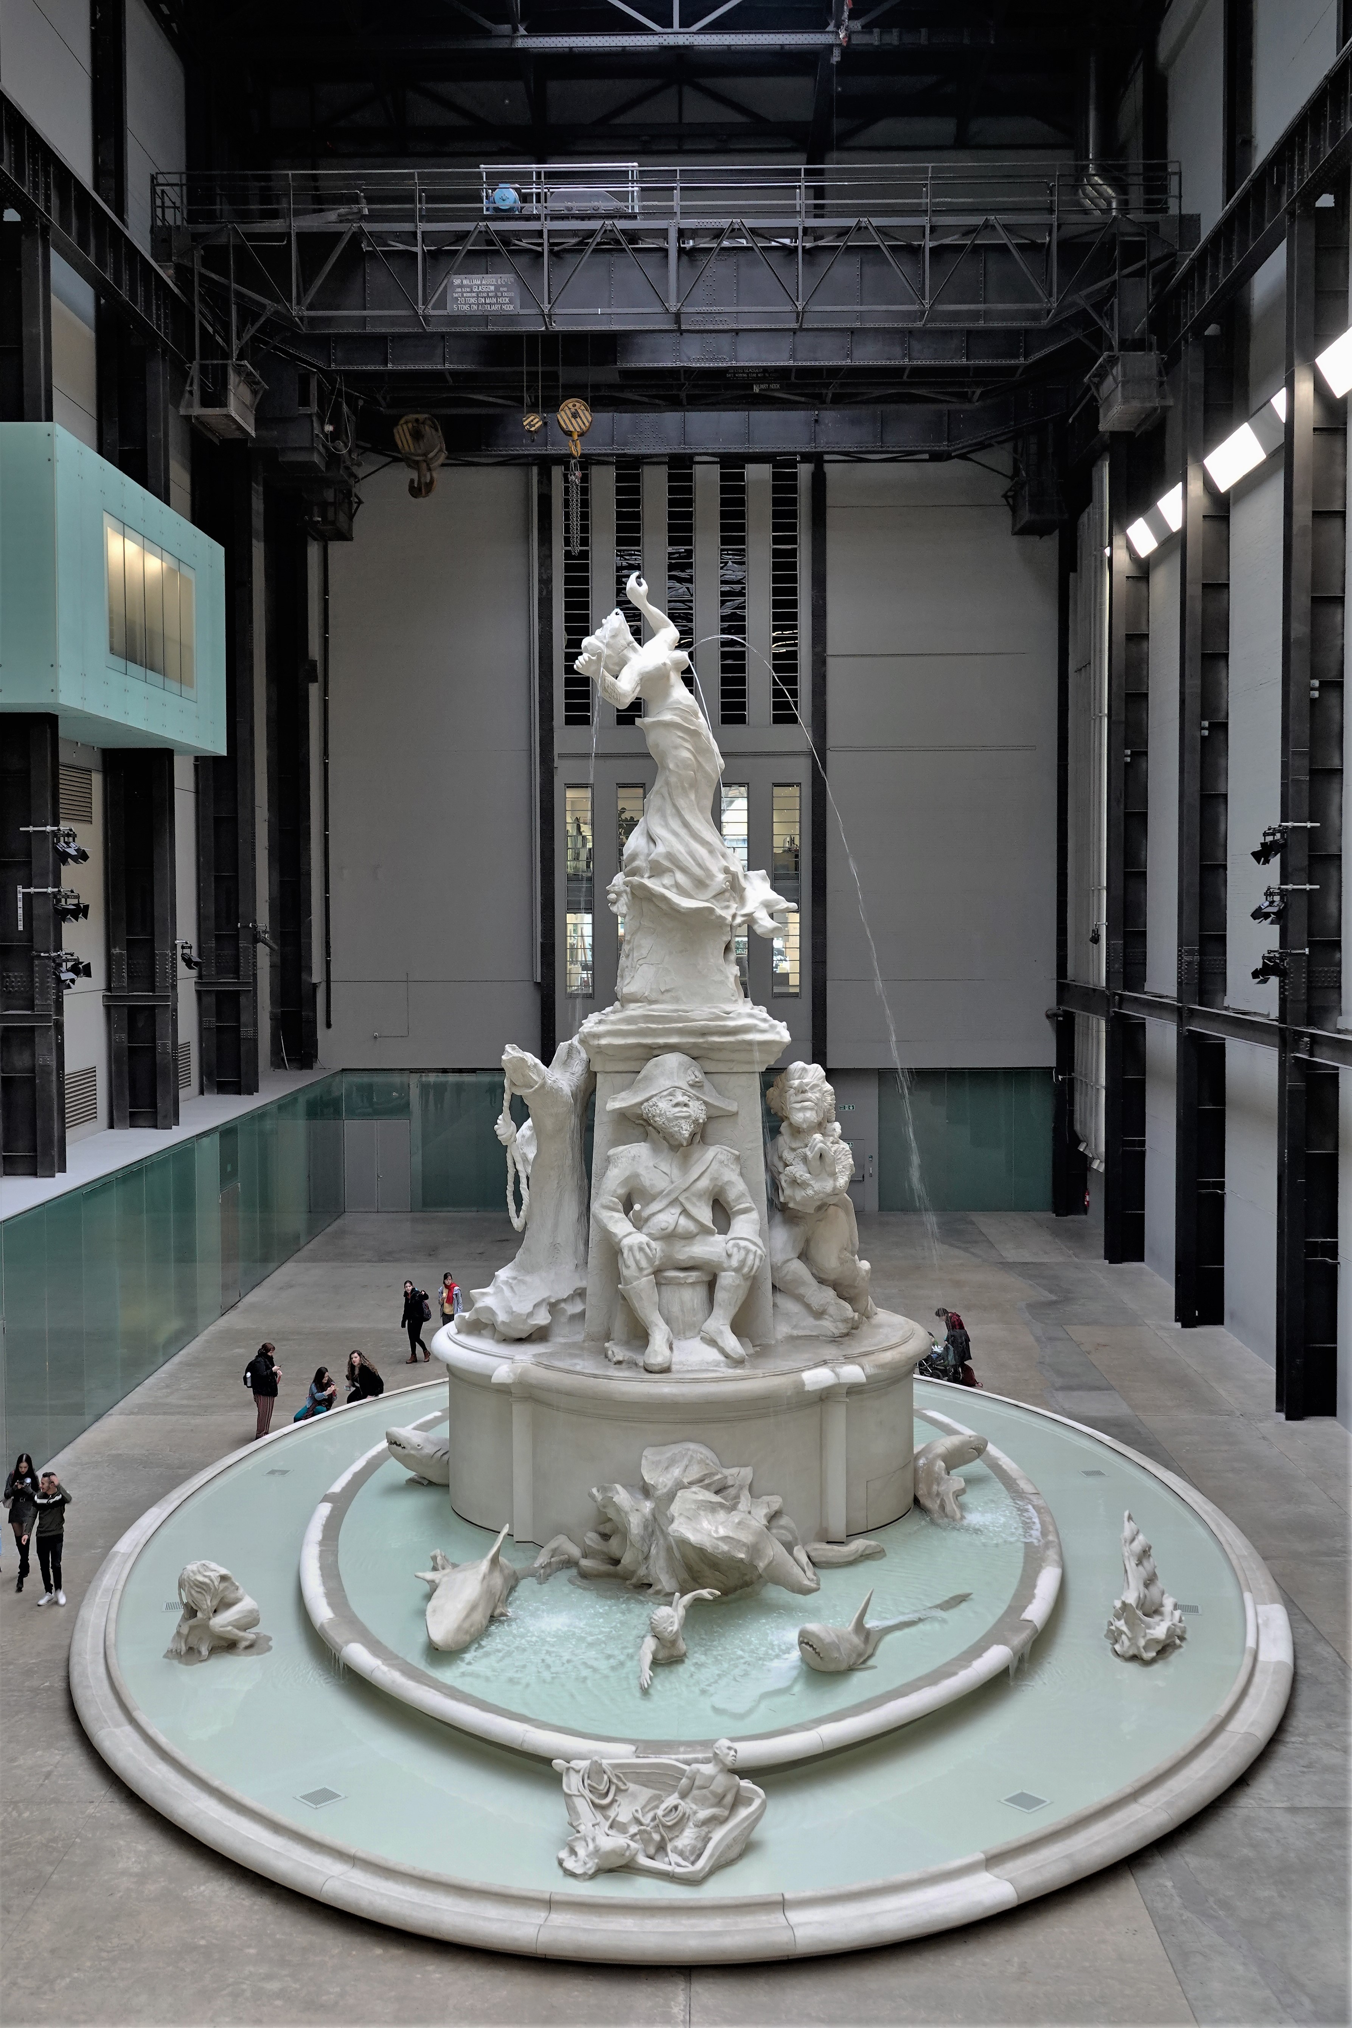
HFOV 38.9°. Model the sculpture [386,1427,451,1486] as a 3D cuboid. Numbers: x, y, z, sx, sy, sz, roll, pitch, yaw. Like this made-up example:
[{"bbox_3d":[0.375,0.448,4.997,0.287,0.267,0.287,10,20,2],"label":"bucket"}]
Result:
[{"bbox_3d":[-3.551,6.364,27.731,1.400,0.850,0.800,-1,3,-17],"label":"sculpture"}]

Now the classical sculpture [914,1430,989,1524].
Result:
[{"bbox_3d":[3.830,6.348,26.417,1.100,0.950,1.000,1,3,18],"label":"classical sculpture"}]

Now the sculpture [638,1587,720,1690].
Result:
[{"bbox_3d":[0.076,6.741,20.836,0.850,0.740,1.000,0,3,9],"label":"sculpture"}]

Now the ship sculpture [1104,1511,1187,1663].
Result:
[{"bbox_3d":[5.404,6.531,22.047,0.880,1.600,0.850,0,3,1],"label":"ship sculpture"}]

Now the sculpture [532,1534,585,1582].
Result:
[{"bbox_3d":[-1.476,6.731,24.014,0.550,0.460,0.600,2,4,38],"label":"sculpture"}]

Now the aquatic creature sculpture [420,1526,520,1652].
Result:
[{"bbox_3d":[-2.431,6.549,22.416,1.050,0.980,2.150,0,3,11],"label":"aquatic creature sculpture"}]

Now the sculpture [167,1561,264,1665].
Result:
[{"bbox_3d":[-5.354,6.847,22.175,1.000,1.050,0.750,-2,3,-30],"label":"sculpture"}]

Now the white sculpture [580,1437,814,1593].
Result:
[{"bbox_3d":[0.286,6.170,23.657,2.900,1.580,1.350,0,3,1],"label":"white sculpture"}]

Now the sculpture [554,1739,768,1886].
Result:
[{"bbox_3d":[-0.154,7.118,17.504,1.850,0.950,1.400,0,3,4],"label":"sculpture"}]

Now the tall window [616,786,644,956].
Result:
[{"bbox_3d":[-1.312,-3.586,55.915,0.840,6.260,0.200,0,3,1],"label":"tall window"}]

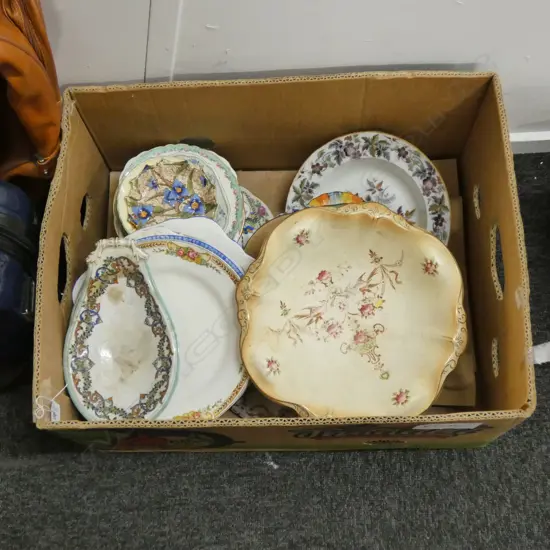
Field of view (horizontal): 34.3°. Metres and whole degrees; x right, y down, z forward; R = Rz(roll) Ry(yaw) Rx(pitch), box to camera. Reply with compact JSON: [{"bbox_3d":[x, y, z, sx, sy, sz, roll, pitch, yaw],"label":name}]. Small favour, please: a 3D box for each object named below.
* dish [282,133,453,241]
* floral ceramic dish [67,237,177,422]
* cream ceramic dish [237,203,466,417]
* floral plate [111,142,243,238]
[{"bbox_3d":[0.120,-0.076,1.156,0.215,0.030,0.215,0,90,0],"label":"dish"},{"bbox_3d":[-0.179,0.072,1.055,0.132,0.055,0.221,-2,79,-3],"label":"floral ceramic dish"},{"bbox_3d":[0.092,0.050,1.068,0.275,0.033,0.274,-1,83,5],"label":"cream ceramic dish"},{"bbox_3d":[-0.130,-0.092,1.210,0.178,0.040,0.178,-1,72,2],"label":"floral plate"}]

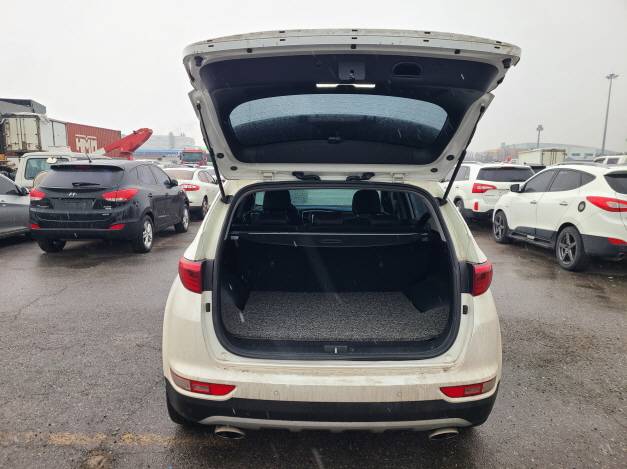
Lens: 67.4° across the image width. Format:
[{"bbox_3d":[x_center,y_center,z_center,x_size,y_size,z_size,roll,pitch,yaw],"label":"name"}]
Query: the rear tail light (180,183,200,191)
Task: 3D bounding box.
[{"bbox_3d":[-3.504,-1.351,13.271,0.480,0.200,0.280,1,8,0],"label":"rear tail light"}]

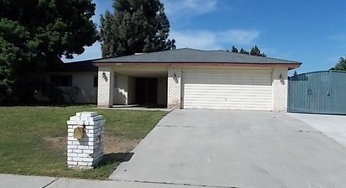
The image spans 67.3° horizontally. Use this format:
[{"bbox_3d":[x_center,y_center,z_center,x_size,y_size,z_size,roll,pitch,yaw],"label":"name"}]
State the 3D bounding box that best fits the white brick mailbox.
[{"bbox_3d":[-1.763,0.910,5.322,0.560,1.080,0.560,1,1,7],"label":"white brick mailbox"}]

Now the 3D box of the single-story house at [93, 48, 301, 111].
[{"bbox_3d":[1.672,-1.289,18.651,10.950,4.100,10.000,1,1,7],"label":"single-story house"}]

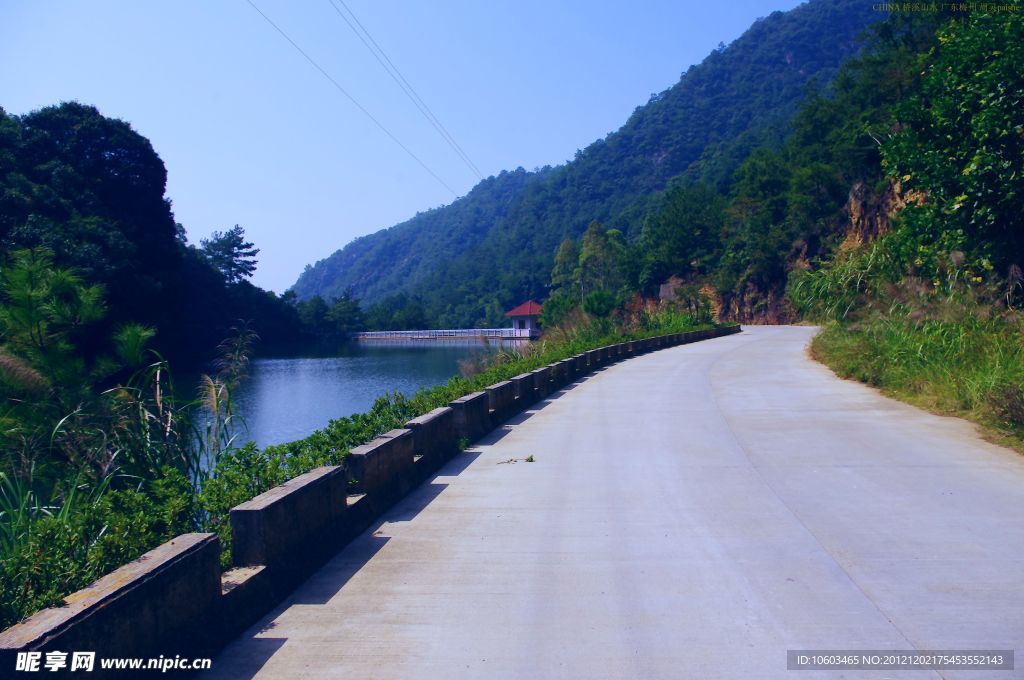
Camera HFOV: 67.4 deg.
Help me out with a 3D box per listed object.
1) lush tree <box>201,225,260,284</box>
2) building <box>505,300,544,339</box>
[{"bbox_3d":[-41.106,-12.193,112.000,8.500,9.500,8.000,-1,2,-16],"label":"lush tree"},{"bbox_3d":[2.510,-2.969,110.000,4.900,5.300,4.900,1,2,45],"label":"building"}]

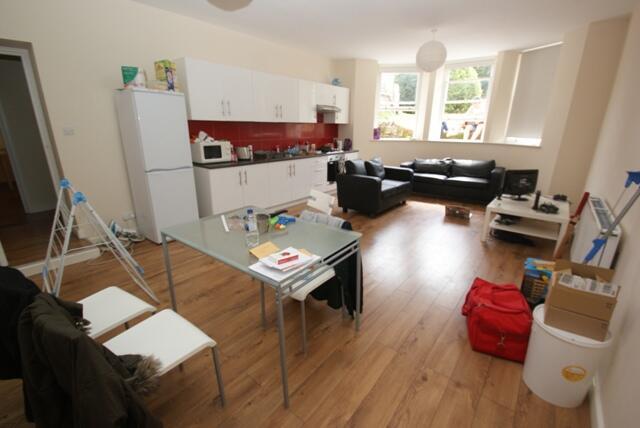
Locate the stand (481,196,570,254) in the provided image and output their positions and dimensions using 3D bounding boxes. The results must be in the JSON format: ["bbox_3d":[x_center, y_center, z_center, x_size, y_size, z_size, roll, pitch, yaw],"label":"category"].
[{"bbox_3d":[2.810,0.128,3.662,0.830,0.500,0.700,15,22,40],"label":"stand"}]

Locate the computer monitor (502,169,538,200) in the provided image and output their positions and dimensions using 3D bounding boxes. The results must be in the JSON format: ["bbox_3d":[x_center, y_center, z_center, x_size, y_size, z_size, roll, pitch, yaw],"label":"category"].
[{"bbox_3d":[2.961,-0.402,3.944,0.390,0.400,0.160,2,16,4],"label":"computer monitor"}]

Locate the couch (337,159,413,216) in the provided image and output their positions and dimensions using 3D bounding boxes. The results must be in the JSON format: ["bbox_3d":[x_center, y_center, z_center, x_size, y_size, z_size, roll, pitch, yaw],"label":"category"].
[{"bbox_3d":[1.104,-0.522,5.346,0.871,0.816,1.435,14,21,39],"label":"couch"}]

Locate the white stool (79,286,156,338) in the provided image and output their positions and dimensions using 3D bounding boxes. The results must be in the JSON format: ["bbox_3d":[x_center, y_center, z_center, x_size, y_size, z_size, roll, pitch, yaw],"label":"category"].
[{"bbox_3d":[-1.303,0.594,1.517,0.460,0.790,0.490,10,19,30],"label":"white stool"}]

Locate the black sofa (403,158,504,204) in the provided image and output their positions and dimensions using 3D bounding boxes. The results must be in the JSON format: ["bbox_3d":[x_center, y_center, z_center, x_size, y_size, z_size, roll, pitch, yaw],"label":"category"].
[{"bbox_3d":[2.976,-0.778,6.258,2.000,0.820,0.830,12,20,35],"label":"black sofa"}]

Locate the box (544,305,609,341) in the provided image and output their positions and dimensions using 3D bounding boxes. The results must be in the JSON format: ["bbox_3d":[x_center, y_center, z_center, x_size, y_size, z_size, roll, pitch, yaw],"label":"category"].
[{"bbox_3d":[1.426,0.549,1.513,0.230,0.117,0.270,12,20,35],"label":"box"}]

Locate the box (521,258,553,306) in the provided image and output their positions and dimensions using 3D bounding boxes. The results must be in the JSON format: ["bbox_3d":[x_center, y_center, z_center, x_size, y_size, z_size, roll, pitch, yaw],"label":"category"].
[{"bbox_3d":[1.946,0.617,2.334,0.270,0.332,0.236,13,21,38],"label":"box"}]

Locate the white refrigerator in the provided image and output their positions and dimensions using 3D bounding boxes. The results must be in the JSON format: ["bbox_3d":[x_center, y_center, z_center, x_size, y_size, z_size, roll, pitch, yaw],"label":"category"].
[{"bbox_3d":[-2.189,-0.632,3.679,0.610,1.860,0.580,12,20,33],"label":"white refrigerator"}]

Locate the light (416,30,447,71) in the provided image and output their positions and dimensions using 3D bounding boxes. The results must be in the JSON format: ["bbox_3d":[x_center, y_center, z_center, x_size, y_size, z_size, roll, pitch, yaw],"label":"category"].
[{"bbox_3d":[1.519,-2.214,3.618,0.390,0.520,0.390,13,21,38],"label":"light"}]

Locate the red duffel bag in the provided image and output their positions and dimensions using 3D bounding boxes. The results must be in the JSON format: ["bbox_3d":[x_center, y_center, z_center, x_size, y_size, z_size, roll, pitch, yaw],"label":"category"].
[{"bbox_3d":[1.270,0.736,1.912,0.310,0.330,0.490,8,18,24],"label":"red duffel bag"}]

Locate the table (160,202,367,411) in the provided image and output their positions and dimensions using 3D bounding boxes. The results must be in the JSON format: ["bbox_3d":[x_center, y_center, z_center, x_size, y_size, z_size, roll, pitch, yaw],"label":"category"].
[{"bbox_3d":[-0.415,0.493,1.954,1.171,0.752,0.771,12,20,35],"label":"table"}]

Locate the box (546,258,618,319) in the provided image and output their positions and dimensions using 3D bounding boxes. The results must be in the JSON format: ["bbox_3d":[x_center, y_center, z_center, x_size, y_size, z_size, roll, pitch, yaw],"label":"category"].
[{"bbox_3d":[1.438,0.413,1.480,0.240,0.165,0.290,14,21,39],"label":"box"}]

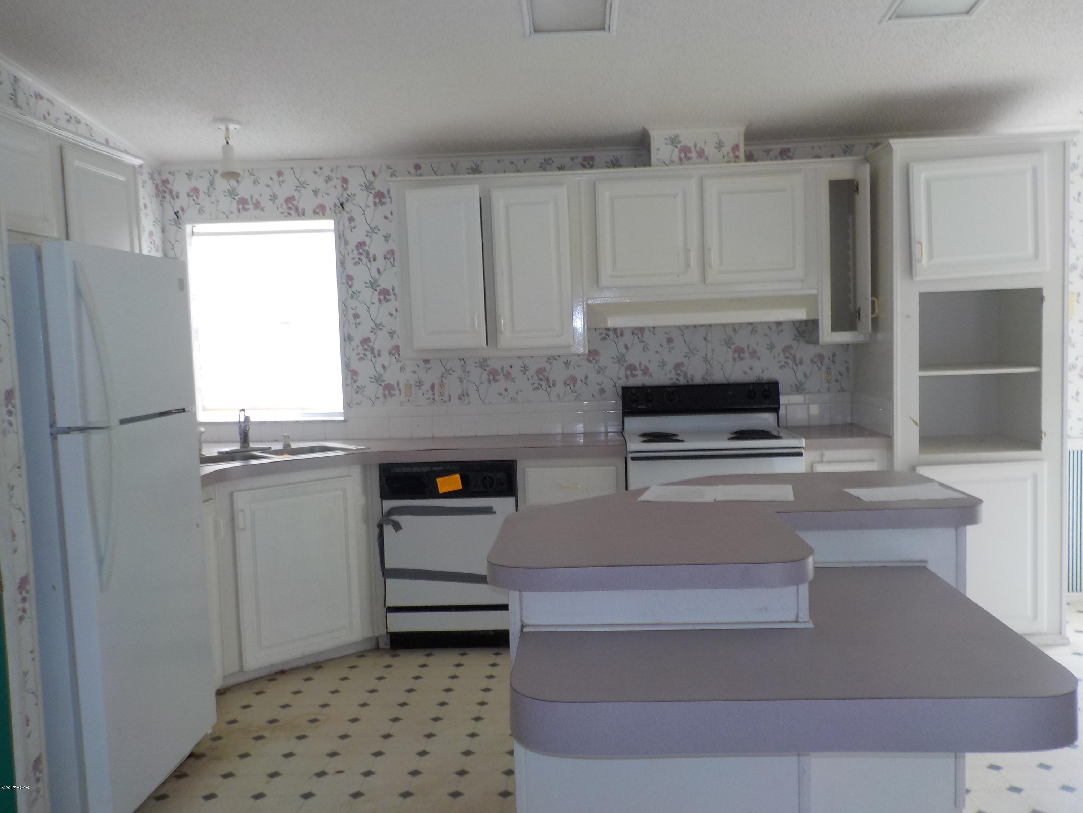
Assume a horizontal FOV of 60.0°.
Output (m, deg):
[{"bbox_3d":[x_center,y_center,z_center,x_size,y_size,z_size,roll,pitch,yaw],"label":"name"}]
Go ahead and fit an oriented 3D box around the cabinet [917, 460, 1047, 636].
[{"bbox_3d":[1.891,0.591,4.318,0.555,0.755,0.630,-2,4,3],"label":"cabinet"}]

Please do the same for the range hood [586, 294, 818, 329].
[{"bbox_3d":[0.750,-0.444,4.431,1.061,0.128,0.465,-2,4,3],"label":"range hood"}]

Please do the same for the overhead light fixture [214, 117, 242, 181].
[{"bbox_3d":[-1.399,-1.140,4.210,0.130,0.270,0.130,-2,4,3],"label":"overhead light fixture"}]

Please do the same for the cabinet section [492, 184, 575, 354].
[{"bbox_3d":[-0.034,-0.641,4.402,0.349,0.720,0.310,-2,5,4],"label":"cabinet section"}]

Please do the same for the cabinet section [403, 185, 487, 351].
[{"bbox_3d":[-0.427,-0.637,4.426,0.342,0.726,0.310,-2,5,4],"label":"cabinet section"}]

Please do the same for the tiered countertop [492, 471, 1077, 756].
[{"bbox_3d":[0.556,0.417,2.425,1.310,0.258,1.565,-2,4,3],"label":"tiered countertop"}]

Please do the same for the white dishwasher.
[{"bbox_3d":[-0.390,0.659,4.490,0.609,0.867,0.595,-2,4,3],"label":"white dishwasher"}]

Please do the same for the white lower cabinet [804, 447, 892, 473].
[{"bbox_3d":[1.355,0.603,4.405,0.370,0.875,0.610,-2,4,3],"label":"white lower cabinet"}]

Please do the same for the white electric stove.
[{"bbox_3d":[0.780,0.484,4.371,0.757,1.154,0.655,-2,4,3],"label":"white electric stove"}]

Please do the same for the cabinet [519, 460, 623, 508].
[{"bbox_3d":[0.161,0.638,4.467,0.491,0.875,0.605,-2,4,3],"label":"cabinet"}]

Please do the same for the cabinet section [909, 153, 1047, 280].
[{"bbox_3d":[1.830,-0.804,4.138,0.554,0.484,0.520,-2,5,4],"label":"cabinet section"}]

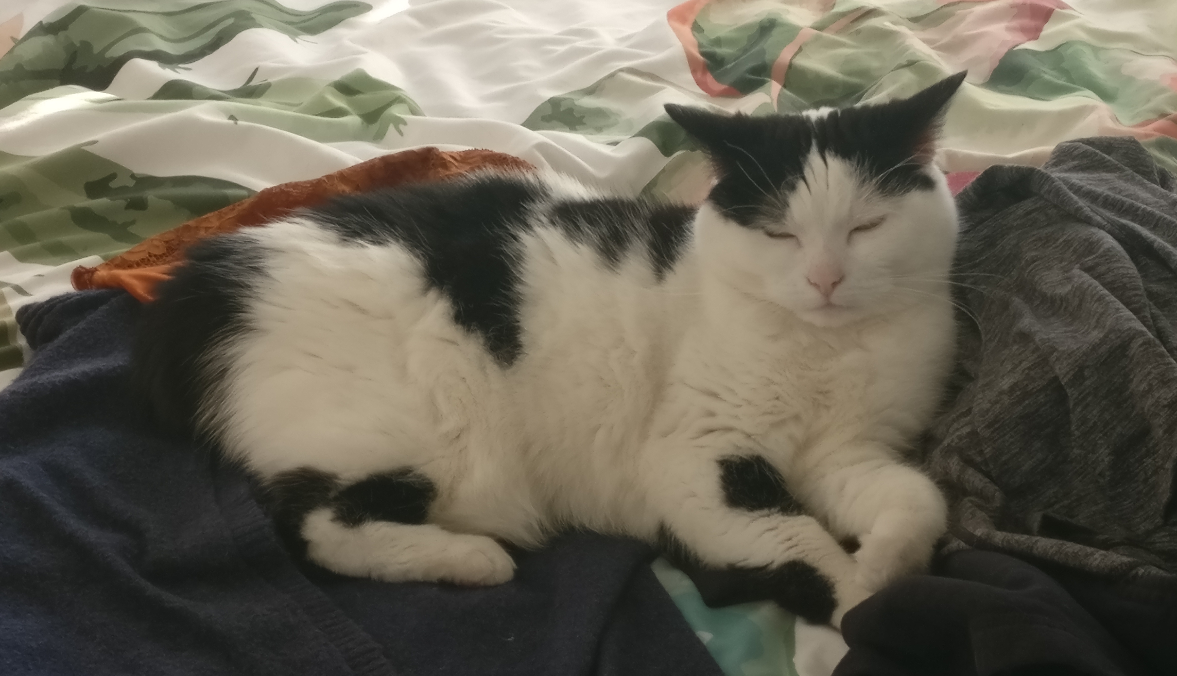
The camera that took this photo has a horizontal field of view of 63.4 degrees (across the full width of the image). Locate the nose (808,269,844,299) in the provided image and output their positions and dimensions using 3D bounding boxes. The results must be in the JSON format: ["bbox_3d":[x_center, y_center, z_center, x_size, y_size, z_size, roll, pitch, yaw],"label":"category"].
[{"bbox_3d":[0.123,-0.028,0.492,0.019,0.013,0.012,-5,14,15],"label":"nose"}]

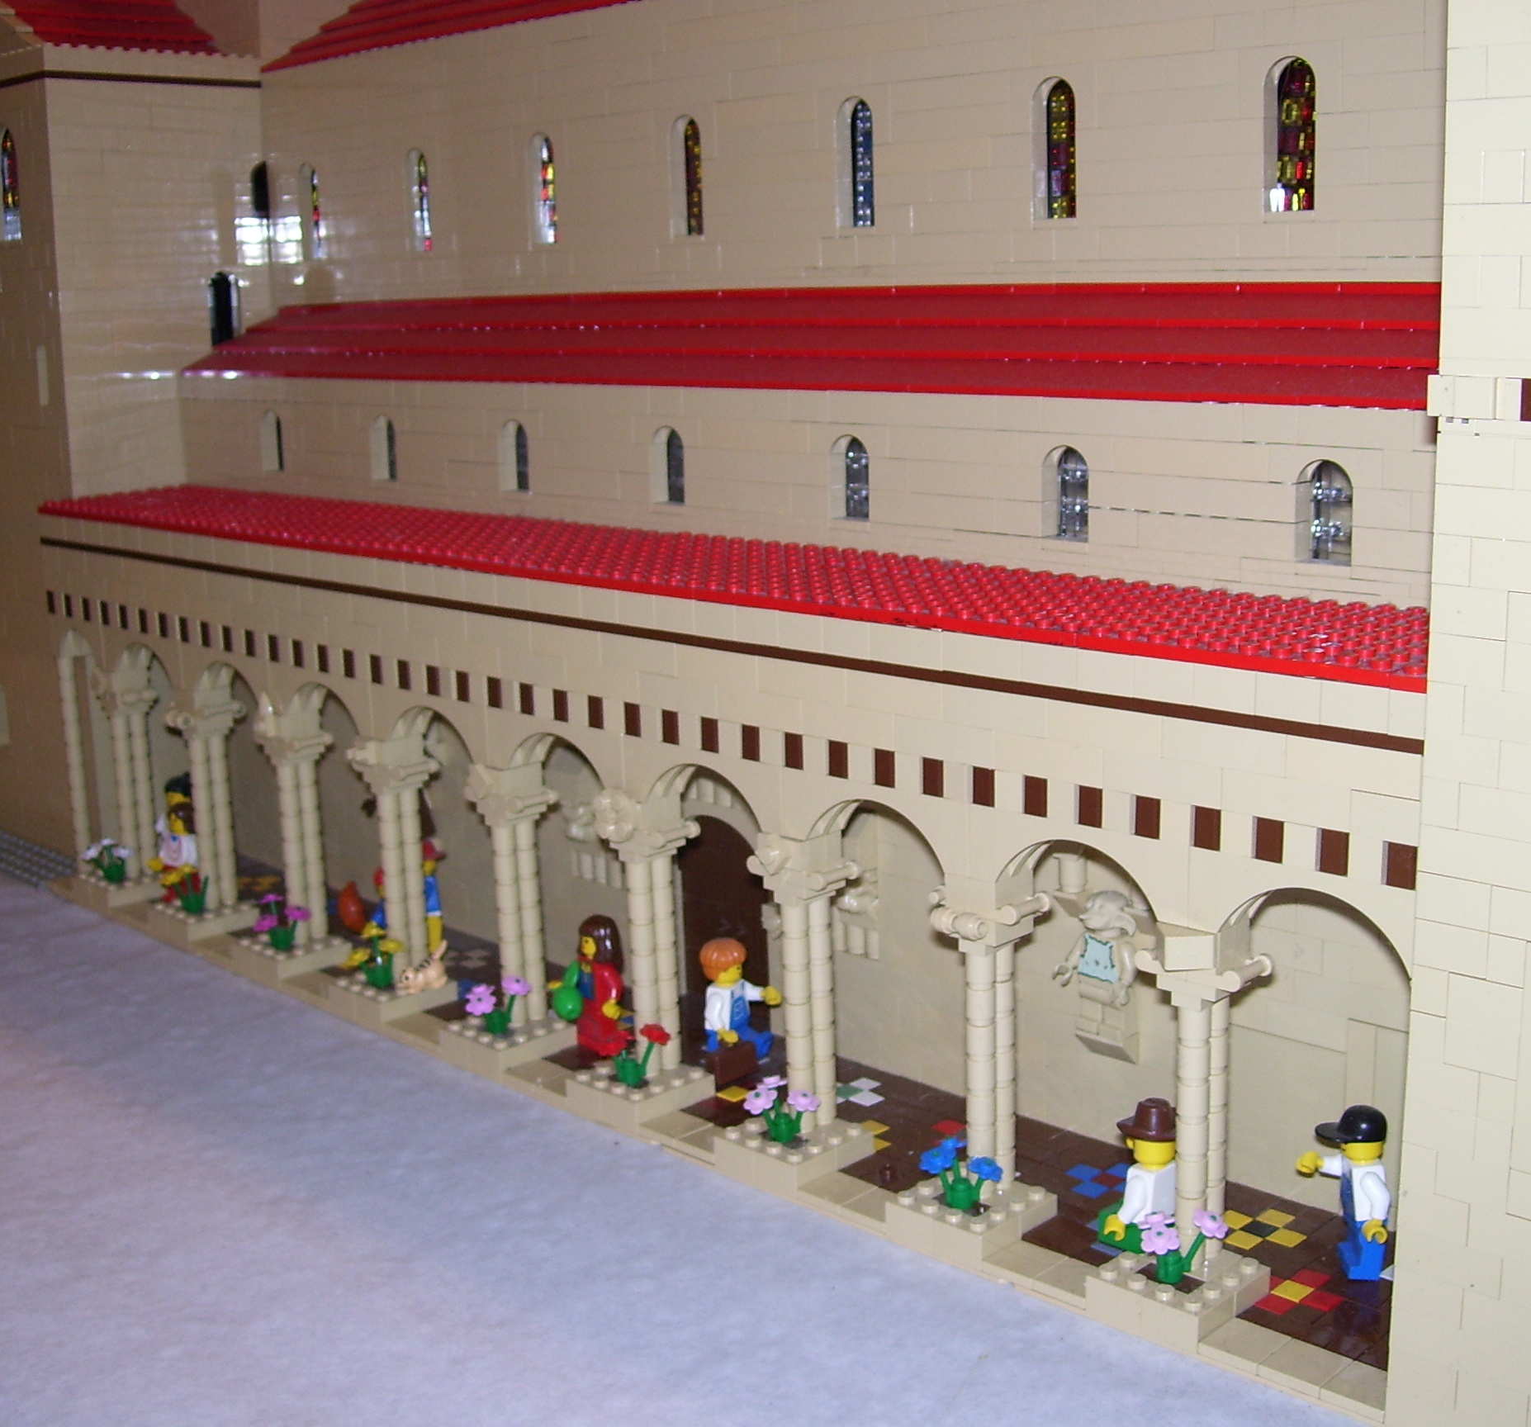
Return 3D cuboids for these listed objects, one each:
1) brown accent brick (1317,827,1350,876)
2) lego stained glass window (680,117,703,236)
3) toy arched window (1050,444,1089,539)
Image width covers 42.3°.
[{"bbox_3d":[0.124,0.030,0.425,0.008,0.010,0.008,10,19,43],"label":"brown accent brick"},{"bbox_3d":[-0.025,-0.190,0.700,0.016,0.043,0.007,10,19,43],"label":"lego stained glass window"},{"bbox_3d":[0.085,-0.061,0.547,0.016,0.026,0.007,10,19,43],"label":"toy arched window"}]

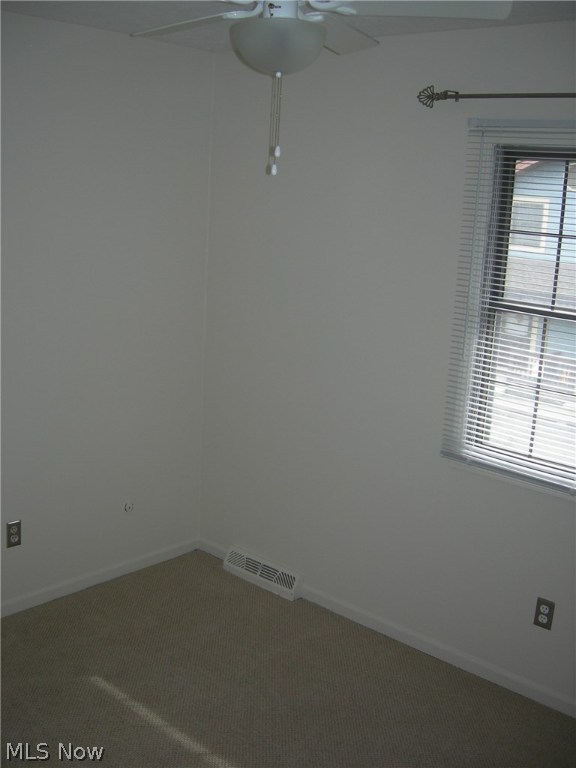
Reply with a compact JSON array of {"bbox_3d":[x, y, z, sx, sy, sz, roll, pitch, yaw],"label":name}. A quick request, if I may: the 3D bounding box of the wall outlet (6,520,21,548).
[{"bbox_3d":[-1.175,0.645,3.429,0.009,0.114,0.070,14,17,40],"label":"wall outlet"}]

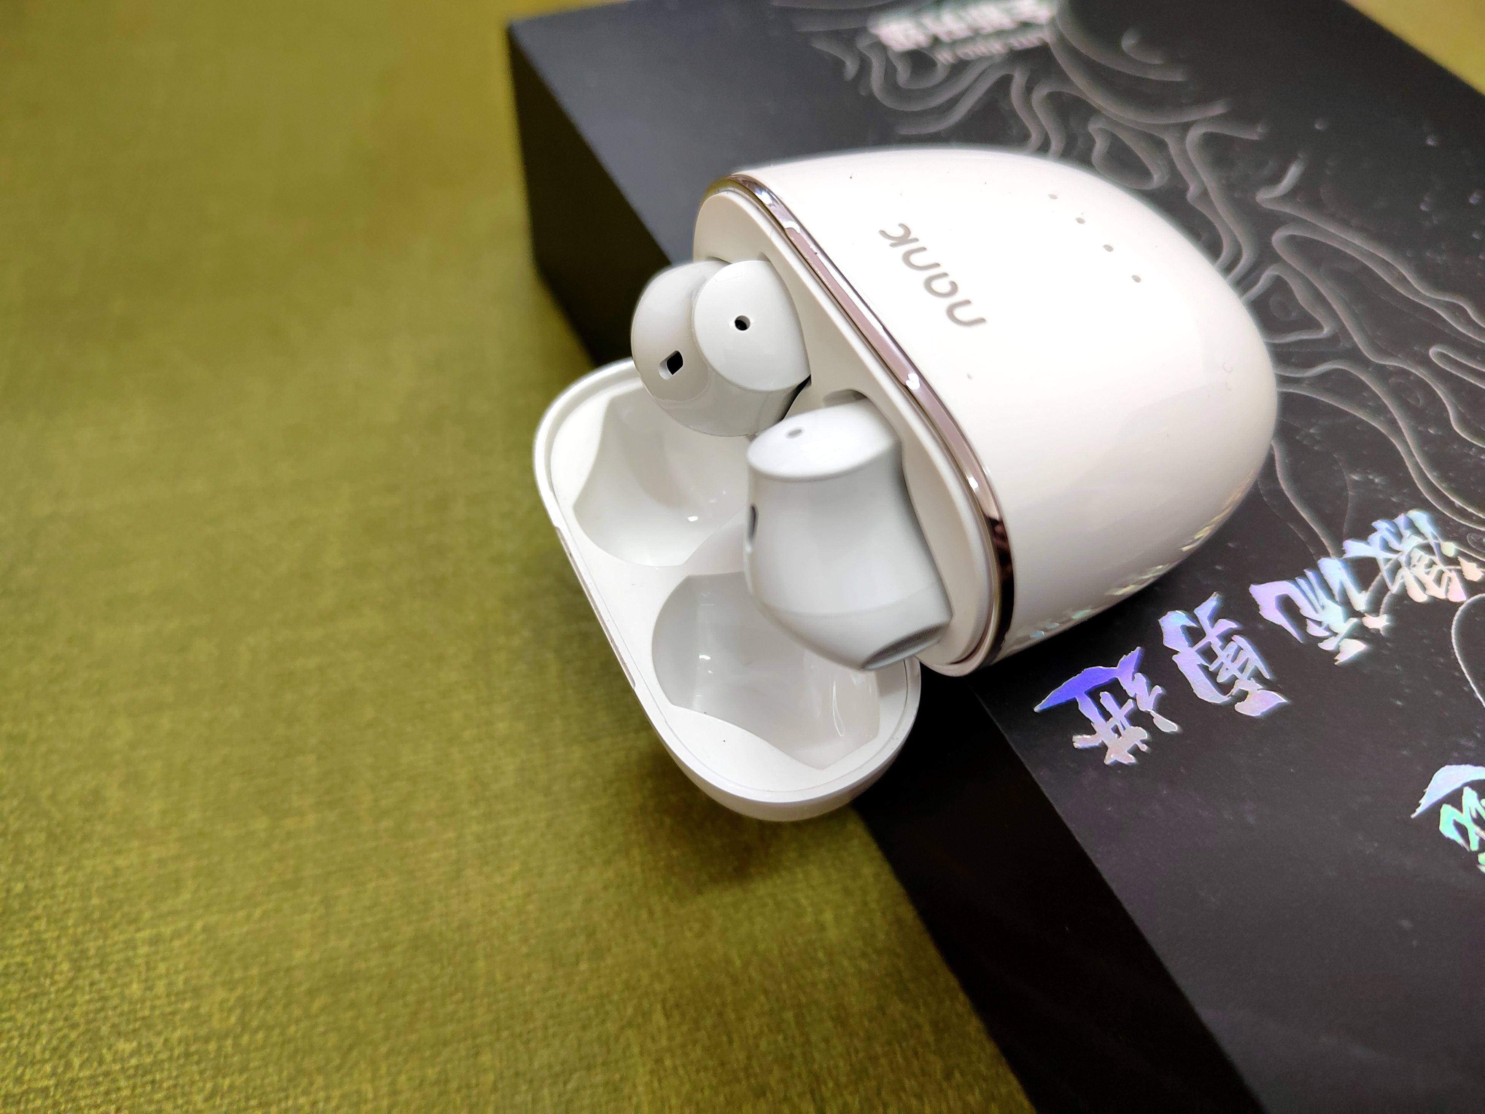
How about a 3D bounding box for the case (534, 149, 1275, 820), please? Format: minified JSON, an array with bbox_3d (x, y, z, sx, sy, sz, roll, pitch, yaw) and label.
[{"bbox_3d":[0.014,-0.009,0.097,0.064,0.046,0.051,-20,61,-21],"label":"case"}]

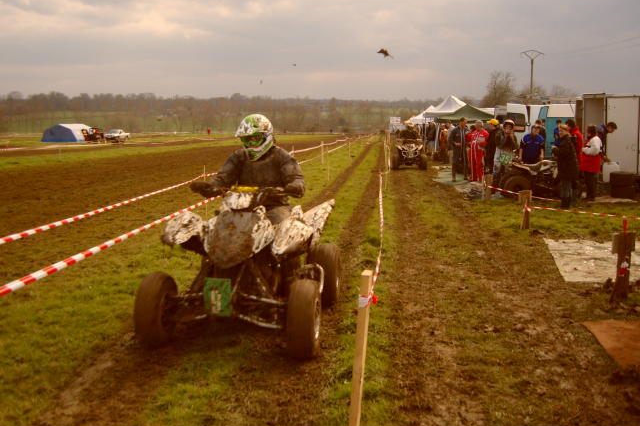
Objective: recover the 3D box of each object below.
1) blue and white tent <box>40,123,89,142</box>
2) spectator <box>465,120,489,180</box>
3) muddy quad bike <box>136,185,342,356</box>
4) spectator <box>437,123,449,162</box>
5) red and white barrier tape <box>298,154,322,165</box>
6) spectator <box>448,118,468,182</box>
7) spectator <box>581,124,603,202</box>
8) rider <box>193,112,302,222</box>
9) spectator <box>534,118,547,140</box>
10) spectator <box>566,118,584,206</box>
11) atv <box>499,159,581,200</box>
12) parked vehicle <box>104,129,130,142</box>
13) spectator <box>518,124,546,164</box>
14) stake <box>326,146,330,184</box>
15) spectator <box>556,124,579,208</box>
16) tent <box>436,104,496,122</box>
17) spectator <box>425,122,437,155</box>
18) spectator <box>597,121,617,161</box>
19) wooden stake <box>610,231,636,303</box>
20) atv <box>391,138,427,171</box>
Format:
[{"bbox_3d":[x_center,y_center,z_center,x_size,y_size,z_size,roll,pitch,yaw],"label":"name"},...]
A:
[{"bbox_3d":[-28.793,-9.109,73.500,4.200,2.100,4.100,3,8,20],"label":"blue and white tent"},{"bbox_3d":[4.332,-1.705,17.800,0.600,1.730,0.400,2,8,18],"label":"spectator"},{"bbox_3d":[-0.525,0.308,4.939,1.200,1.100,1.760,1,7,8],"label":"muddy quad bike"},{"bbox_3d":[5.395,-3.105,28.500,0.530,1.680,0.400,5,9,32],"label":"spectator"},{"bbox_3d":[-0.174,-1.250,14.744,0.050,0.120,4.600,1,7,6],"label":"red and white barrier tape"},{"bbox_3d":[3.788,-1.723,17.700,0.560,1.770,0.420,-4,9,-27],"label":"spectator"},{"bbox_3d":[5.664,-1.043,13.500,0.420,1.620,0.520,2,8,17],"label":"spectator"},{"bbox_3d":[-0.520,-0.153,5.071,0.850,1.240,0.800,1,7,8],"label":"rider"},{"bbox_3d":[5.603,-1.494,16.544,0.500,1.750,0.340,1,7,11],"label":"spectator"},{"bbox_3d":[5.270,-1.046,13.400,0.420,1.750,0.550,4,8,25],"label":"spectator"},{"bbox_3d":[4.920,-0.899,14.402,1.750,1.080,1.130,-1,7,-7],"label":"atv"},{"bbox_3d":[-26.200,-9.979,83.408,1.720,1.660,4.600,1,7,10],"label":"parked vehicle"},{"bbox_3d":[5.010,-1.287,15.310,0.600,1.640,0.450,1,7,8],"label":"spectator"},{"bbox_3d":[0.244,-1.401,18.500,0.045,1.060,0.045,-1,7,-6],"label":"stake"},{"bbox_3d":[4.796,-0.923,12.535,0.350,1.620,0.480,0,7,3],"label":"spectator"},{"bbox_3d":[7.250,-4.132,33.043,3.000,2.800,3.000,1,7,6],"label":"tent"},{"bbox_3d":[5.550,-3.742,32.500,0.420,1.720,0.550,8,11,44],"label":"spectator"},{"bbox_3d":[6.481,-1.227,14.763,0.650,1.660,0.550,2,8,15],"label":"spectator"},{"bbox_3d":[2.605,0.463,5.550,0.200,0.610,0.140,2,8,18],"label":"wooden stake"},{"bbox_3d":[3.070,-2.041,22.200,1.200,1.100,1.800,1,8,7],"label":"atv"}]

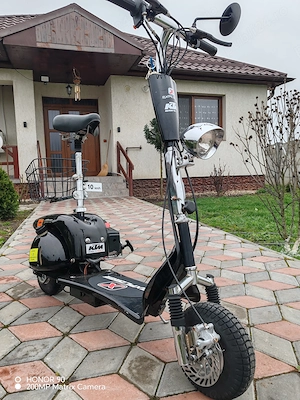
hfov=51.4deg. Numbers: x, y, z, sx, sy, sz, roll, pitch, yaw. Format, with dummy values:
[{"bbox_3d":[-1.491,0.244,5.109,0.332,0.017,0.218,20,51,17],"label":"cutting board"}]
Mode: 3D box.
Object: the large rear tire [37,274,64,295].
[{"bbox_3d":[-0.514,0.368,1.638,0.088,0.258,0.258,-6,8,-41],"label":"large rear tire"}]

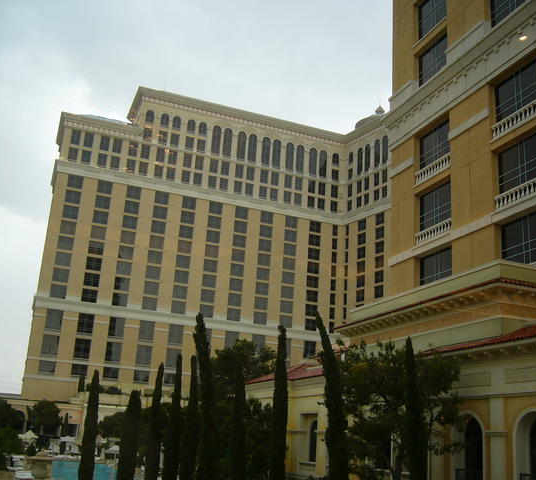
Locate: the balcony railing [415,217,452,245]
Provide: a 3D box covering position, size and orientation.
[{"bbox_3d":[13.316,-0.494,51.936,0.350,0.960,4.770,10,-18,-20],"label":"balcony railing"}]

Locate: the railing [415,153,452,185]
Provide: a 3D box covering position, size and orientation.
[{"bbox_3d":[13.671,-5.763,53.491,0.350,0.990,4.830,10,-18,-20],"label":"railing"}]

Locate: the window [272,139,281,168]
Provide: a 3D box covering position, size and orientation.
[{"bbox_3d":[3.619,-32.461,244.843,3.019,11.586,0.500,10,-17,-19],"label":"window"}]

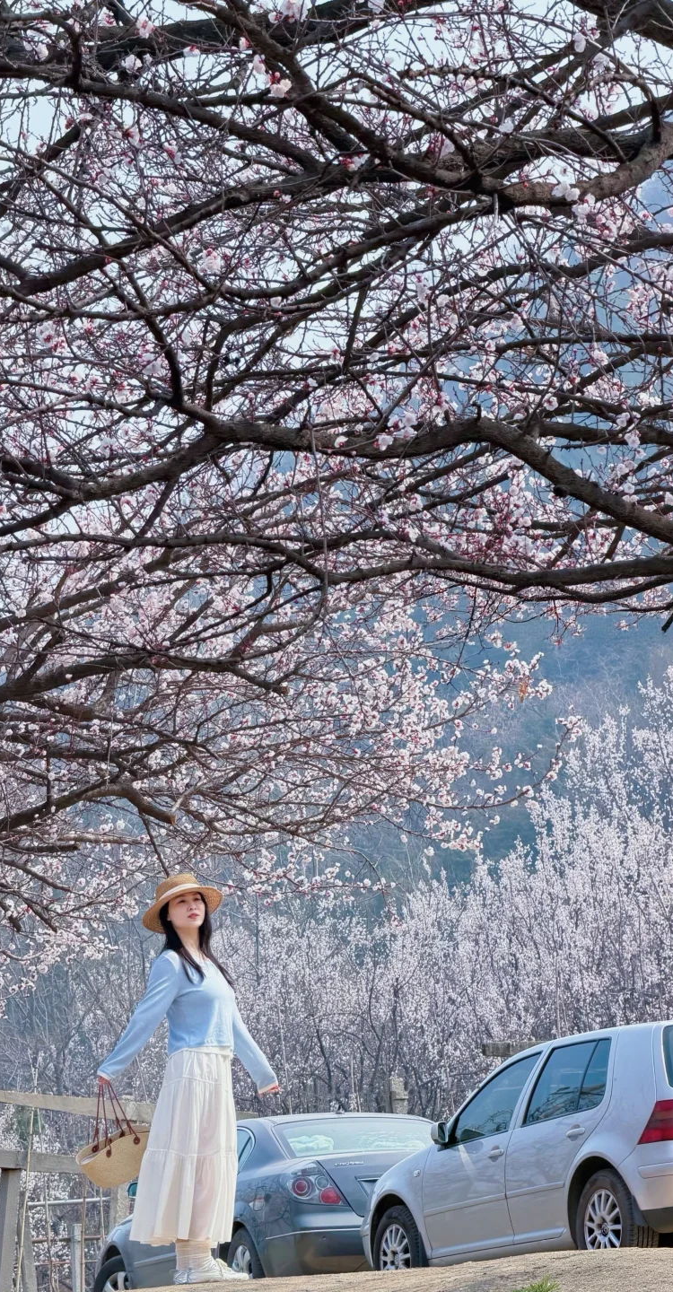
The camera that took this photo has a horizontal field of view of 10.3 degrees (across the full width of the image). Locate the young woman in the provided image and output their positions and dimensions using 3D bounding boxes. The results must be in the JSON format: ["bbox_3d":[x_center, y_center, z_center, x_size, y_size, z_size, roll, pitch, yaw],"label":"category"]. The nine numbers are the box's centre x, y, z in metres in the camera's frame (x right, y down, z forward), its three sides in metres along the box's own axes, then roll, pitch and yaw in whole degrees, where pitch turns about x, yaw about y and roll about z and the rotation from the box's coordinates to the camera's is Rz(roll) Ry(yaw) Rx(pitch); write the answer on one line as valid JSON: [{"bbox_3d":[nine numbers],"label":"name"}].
[{"bbox_3d":[-0.602,1.780,15.400,0.550,1.670,0.720,-11,-15,34],"label":"young woman"}]

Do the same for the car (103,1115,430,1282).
[{"bbox_3d":[-0.292,4.010,25.650,1.790,1.440,4.670,2,-13,-21],"label":"car"}]

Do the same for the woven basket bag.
[{"bbox_3d":[-0.912,2.008,15.360,0.400,0.430,0.200,-10,-9,-22],"label":"woven basket bag"}]

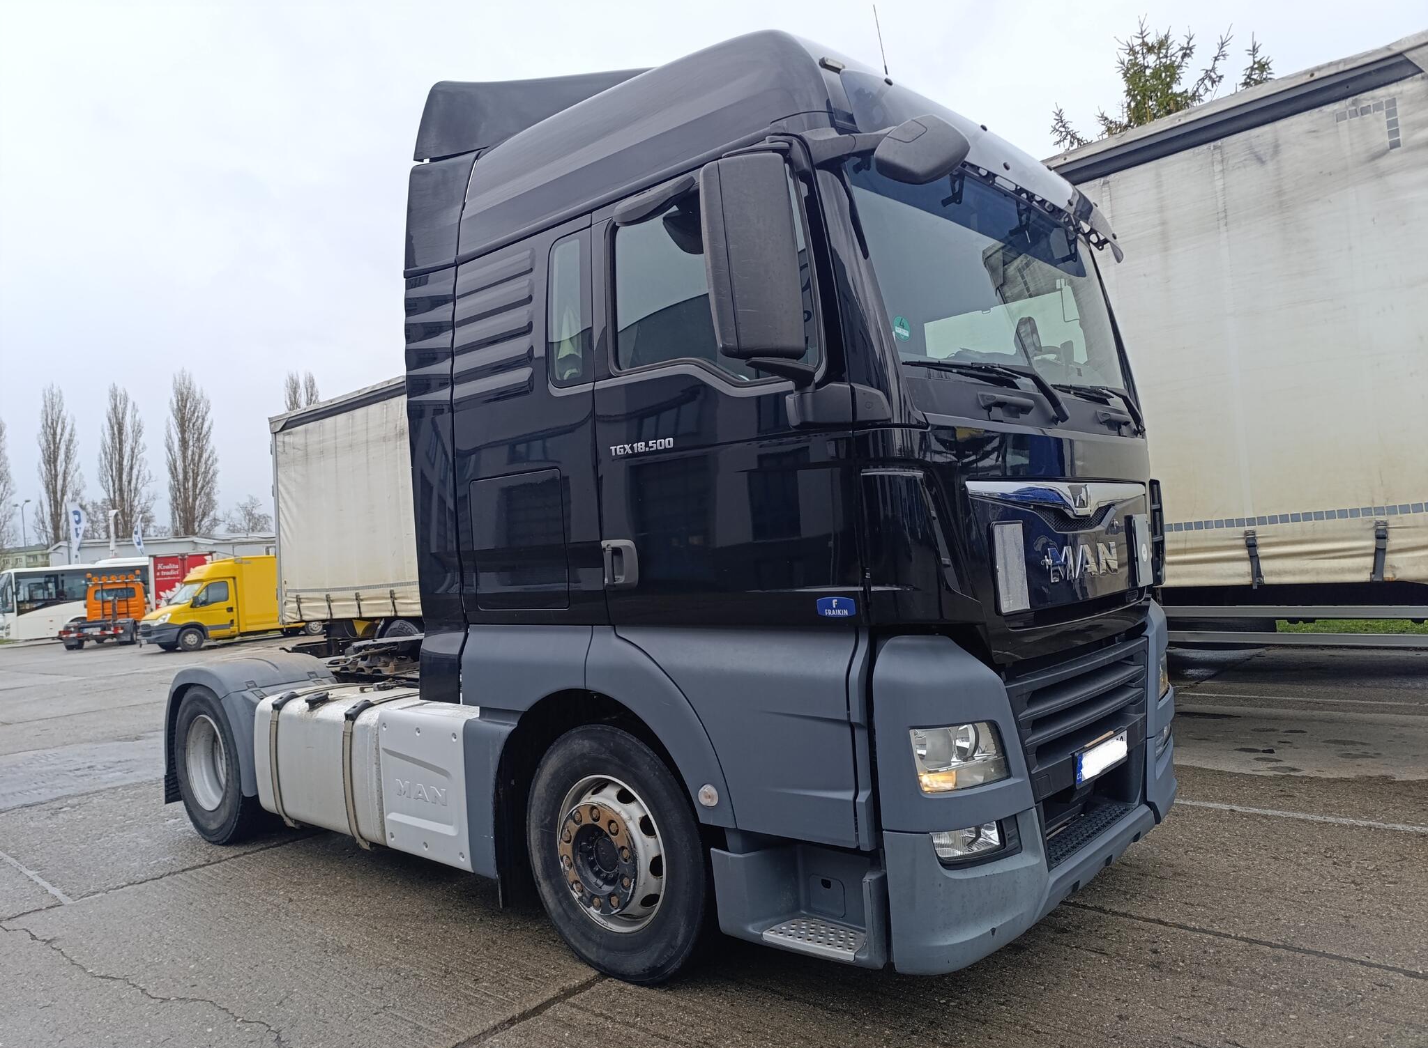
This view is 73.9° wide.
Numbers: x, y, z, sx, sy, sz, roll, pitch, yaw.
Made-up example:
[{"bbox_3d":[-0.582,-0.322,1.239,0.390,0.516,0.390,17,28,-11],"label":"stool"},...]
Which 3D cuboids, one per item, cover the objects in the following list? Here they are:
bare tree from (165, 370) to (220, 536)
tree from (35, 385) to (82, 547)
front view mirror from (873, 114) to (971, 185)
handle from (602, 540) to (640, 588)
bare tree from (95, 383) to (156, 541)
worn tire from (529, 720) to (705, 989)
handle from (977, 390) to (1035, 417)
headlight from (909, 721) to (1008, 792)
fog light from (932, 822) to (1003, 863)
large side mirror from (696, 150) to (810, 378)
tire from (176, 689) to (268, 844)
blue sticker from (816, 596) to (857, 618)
[{"bbox_3d":[-43.337,-3.164,79.707,4.400,19.534,4.400,-3,-2,-28],"label":"bare tree"},{"bbox_3d":[-56.677,-2.327,82.705,4.000,19.644,4.000,-2,-2,-34],"label":"tree"},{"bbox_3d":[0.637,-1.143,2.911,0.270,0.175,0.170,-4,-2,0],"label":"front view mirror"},{"bbox_3d":[-0.343,0.147,3.469,0.190,0.185,0.055,-5,-2,41],"label":"handle"},{"bbox_3d":[-50.226,-2.462,81.714,4.600,19.081,4.600,-2,-2,-32],"label":"bare tree"},{"bbox_3d":[-0.314,1.239,3.720,0.995,0.985,0.310,-5,-2,41],"label":"worn tire"},{"bbox_3d":[0.998,-0.401,3.222,0.070,0.080,0.420,-5,-2,41],"label":"handle"},{"bbox_3d":[0.754,0.710,2.922,0.415,0.205,0.140,-2,-2,-39],"label":"headlight"},{"bbox_3d":[0.772,0.958,2.880,0.285,0.105,0.100,-3,-2,-36],"label":"fog light"},{"bbox_3d":[0.131,-0.743,2.776,0.260,0.640,0.180,-3,-2,-37],"label":"large side mirror"},{"bbox_3d":[-3.085,1.477,6.063,0.995,0.985,0.310,-5,-2,41],"label":"tire"},{"bbox_3d":[0.368,0.253,2.867,0.143,0.066,0.006,-5,-2,37],"label":"blue sticker"}]

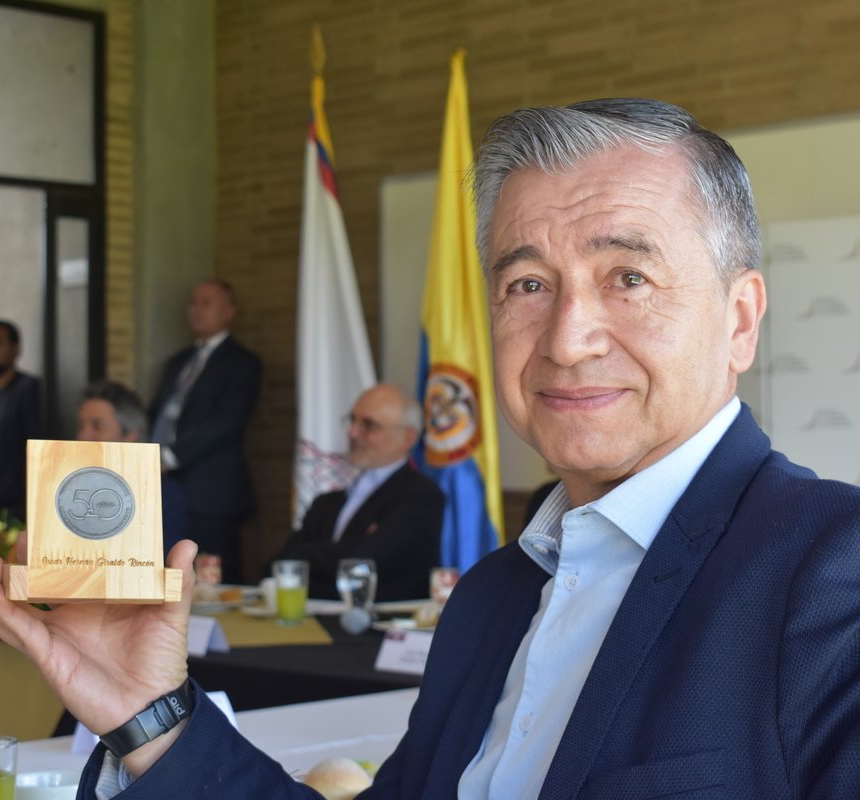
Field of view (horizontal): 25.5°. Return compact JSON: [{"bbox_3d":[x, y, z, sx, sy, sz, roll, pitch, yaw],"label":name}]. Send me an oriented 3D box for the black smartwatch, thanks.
[{"bbox_3d":[-0.183,0.207,1.225,0.067,0.025,0.058,-31,-4,-12],"label":"black smartwatch"}]

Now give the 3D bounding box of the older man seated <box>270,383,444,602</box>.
[{"bbox_3d":[-0.201,0.587,4.800,0.740,1.260,0.540,1,-1,-44],"label":"older man seated"}]

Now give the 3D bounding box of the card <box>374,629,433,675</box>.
[{"bbox_3d":[0.012,0.409,3.070,0.200,0.060,0.068,-1,-1,36],"label":"card"}]

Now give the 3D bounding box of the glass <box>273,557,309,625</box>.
[{"bbox_3d":[-0.282,0.388,3.850,0.071,0.126,0.071,0,-1,0],"label":"glass"}]

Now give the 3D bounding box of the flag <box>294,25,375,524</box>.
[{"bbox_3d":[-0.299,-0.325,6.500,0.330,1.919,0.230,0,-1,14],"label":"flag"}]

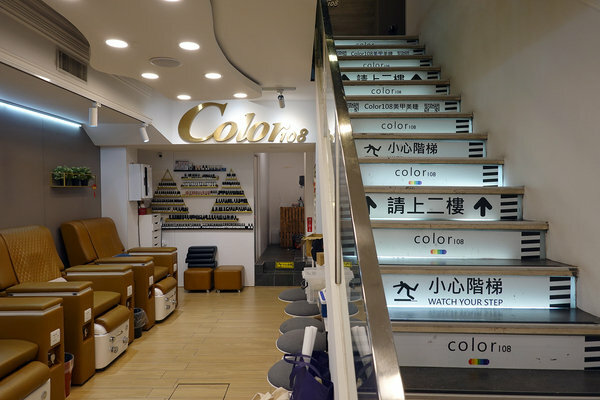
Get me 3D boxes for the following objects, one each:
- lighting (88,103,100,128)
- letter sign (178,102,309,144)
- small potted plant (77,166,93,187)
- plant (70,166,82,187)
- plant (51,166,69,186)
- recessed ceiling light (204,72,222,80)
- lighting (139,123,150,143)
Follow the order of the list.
[{"bbox_3d":[-2.104,-0.872,4.100,0.110,0.250,0.110,0,1,1],"label":"lighting"},{"bbox_3d":[-0.776,-1.065,5.520,1.800,0.560,0.070,0,1,1],"label":"letter sign"},{"bbox_3d":[-2.932,-0.320,5.450,0.170,0.260,0.170,0,1,1],"label":"small potted plant"},{"bbox_3d":[-2.933,-0.308,5.250,0.160,0.250,0.160,0,1,1],"label":"plant"},{"bbox_3d":[-2.970,-0.293,4.950,0.170,0.250,0.170,0,1,1],"label":"plant"},{"bbox_3d":[-0.837,-1.195,3.870,0.165,0.030,0.165,0,1,1],"label":"recessed ceiling light"},{"bbox_3d":[-2.046,-0.889,5.270,0.110,0.260,0.120,0,1,1],"label":"lighting"}]

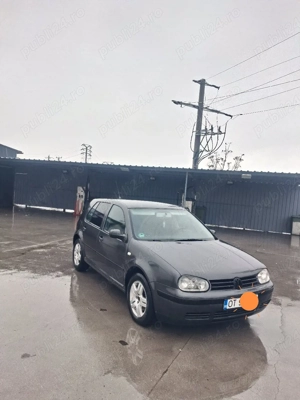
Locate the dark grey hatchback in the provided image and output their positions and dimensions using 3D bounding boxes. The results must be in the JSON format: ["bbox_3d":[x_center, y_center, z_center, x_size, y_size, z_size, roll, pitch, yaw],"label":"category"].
[{"bbox_3d":[0.035,0.775,5.280,1.770,1.450,4.150,3,2,-30],"label":"dark grey hatchback"}]

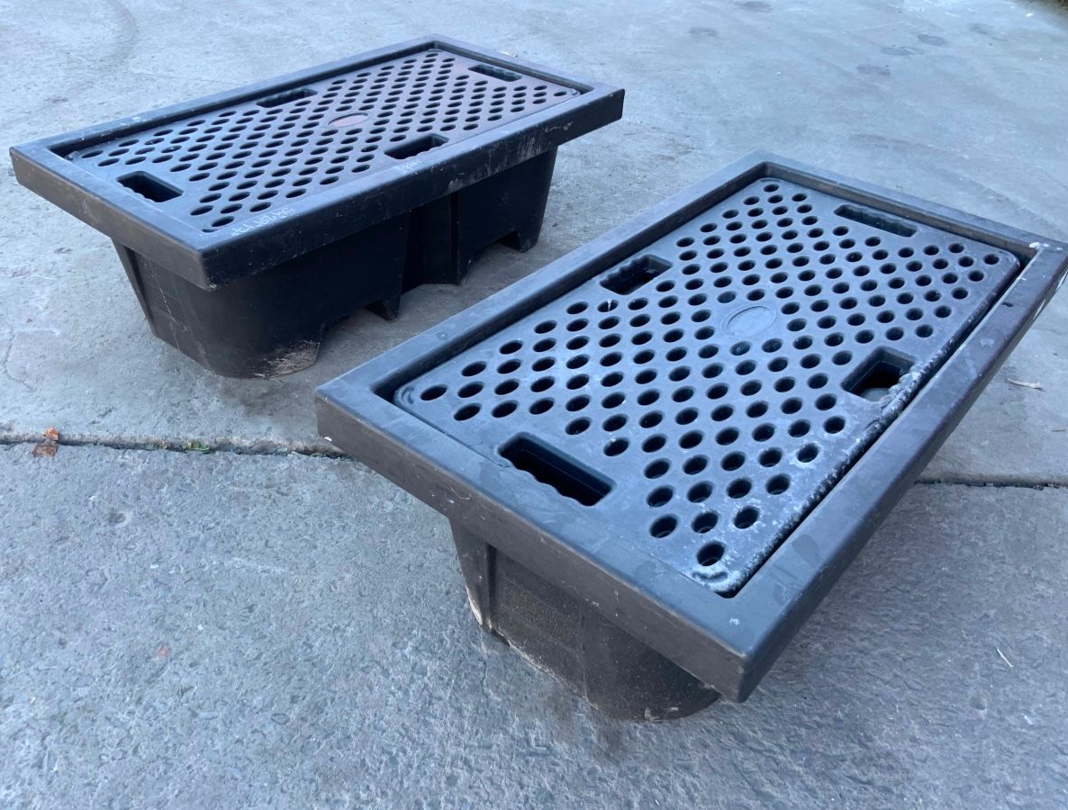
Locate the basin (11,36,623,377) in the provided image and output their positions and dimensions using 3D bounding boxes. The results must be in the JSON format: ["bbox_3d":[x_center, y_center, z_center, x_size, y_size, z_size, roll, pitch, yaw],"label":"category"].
[{"bbox_3d":[-0.431,-0.486,2.226,0.661,0.457,1.250,28,43,29],"label":"basin"}]

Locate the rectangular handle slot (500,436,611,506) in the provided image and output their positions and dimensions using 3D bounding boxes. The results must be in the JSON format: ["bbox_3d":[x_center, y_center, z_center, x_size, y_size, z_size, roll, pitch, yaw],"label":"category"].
[{"bbox_3d":[0.025,0.102,1.209,0.164,0.040,0.061,28,44,30],"label":"rectangular handle slot"}]

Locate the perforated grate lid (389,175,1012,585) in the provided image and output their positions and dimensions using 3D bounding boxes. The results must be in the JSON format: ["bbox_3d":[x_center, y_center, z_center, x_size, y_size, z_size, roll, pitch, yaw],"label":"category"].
[{"bbox_3d":[0.367,-0.133,1.543,0.577,0.040,1.167,28,44,30],"label":"perforated grate lid"}]

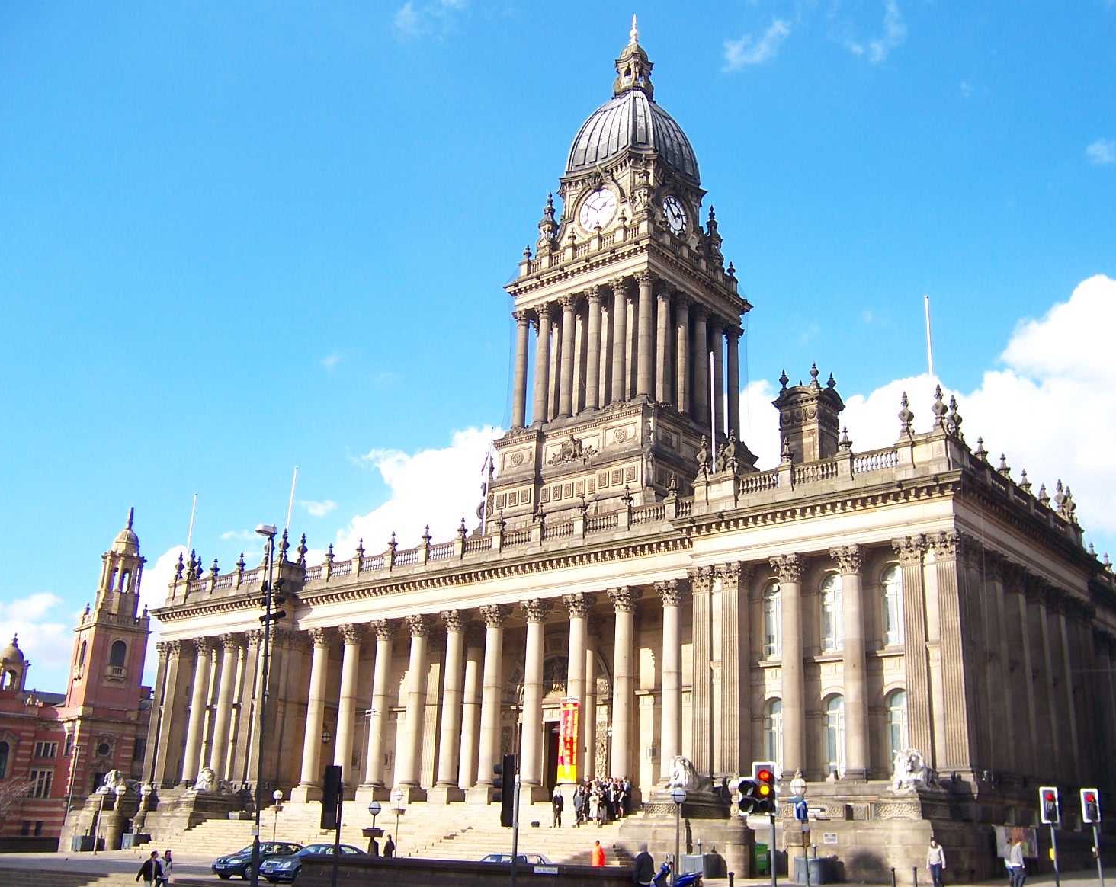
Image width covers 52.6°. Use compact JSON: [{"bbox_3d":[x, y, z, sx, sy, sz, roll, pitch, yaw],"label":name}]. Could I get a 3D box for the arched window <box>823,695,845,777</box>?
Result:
[{"bbox_3d":[12.986,13.176,50.833,1.850,3.800,0.350,-14,-24,38],"label":"arched window"}]

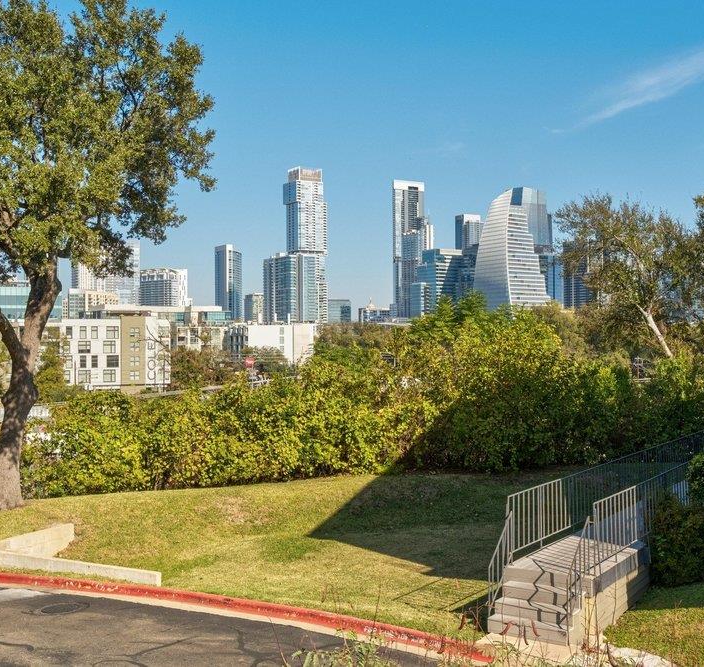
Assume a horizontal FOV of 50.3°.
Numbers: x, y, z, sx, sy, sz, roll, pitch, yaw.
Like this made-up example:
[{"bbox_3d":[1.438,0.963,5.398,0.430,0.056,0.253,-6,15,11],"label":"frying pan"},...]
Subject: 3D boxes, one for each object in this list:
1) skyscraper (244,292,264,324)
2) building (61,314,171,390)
[{"bbox_3d":[-157.000,-27.500,1230.000,26.000,77.000,30.000,0,0,-31],"label":"skyscraper"},{"bbox_3d":[-53.500,4.100,173.000,22.000,16.800,16.000,0,0,-1],"label":"building"}]

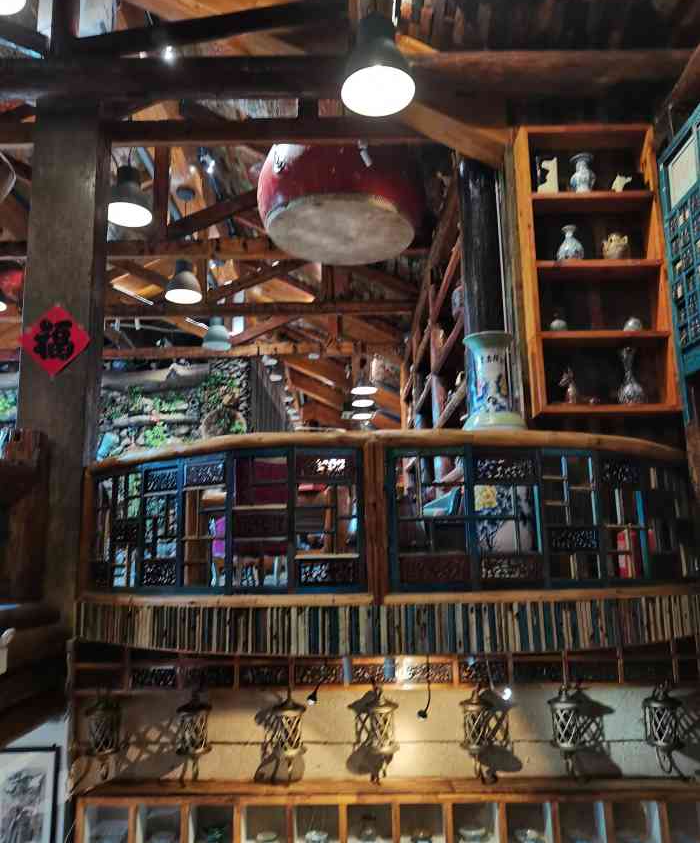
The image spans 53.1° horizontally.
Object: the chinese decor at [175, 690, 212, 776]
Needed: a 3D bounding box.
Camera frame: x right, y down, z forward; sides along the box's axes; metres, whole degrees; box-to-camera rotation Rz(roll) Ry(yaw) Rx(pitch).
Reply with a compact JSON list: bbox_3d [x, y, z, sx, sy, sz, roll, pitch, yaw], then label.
[{"bbox_3d":[-0.960,1.925,4.311,0.210,0.500,0.210,-1,-11,0],"label":"chinese decor"}]

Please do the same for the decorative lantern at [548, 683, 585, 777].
[{"bbox_3d":[1.333,1.901,4.307,0.235,0.530,0.259,-1,-11,0],"label":"decorative lantern"}]

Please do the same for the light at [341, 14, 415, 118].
[{"bbox_3d":[0.145,-1.970,3.827,0.400,0.390,0.400,-1,-11,0],"label":"light"}]

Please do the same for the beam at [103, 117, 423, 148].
[{"bbox_3d":[-0.600,-2.215,5.354,2.500,0.170,0.140,-1,-11,0],"label":"beam"}]

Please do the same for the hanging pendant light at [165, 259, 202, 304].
[{"bbox_3d":[-1.634,-1.388,6.900,0.360,0.370,0.360,-1,-11,0],"label":"hanging pendant light"}]

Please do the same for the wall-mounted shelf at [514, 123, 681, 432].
[{"bbox_3d":[1.784,-1.090,5.122,0.919,2.158,0.330,-1,-11,0],"label":"wall-mounted shelf"}]

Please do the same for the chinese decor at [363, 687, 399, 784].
[{"bbox_3d":[0.194,1.924,4.308,0.210,0.570,0.210,-1,-11,0],"label":"chinese decor"}]

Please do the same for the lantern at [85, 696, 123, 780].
[{"bbox_3d":[-1.515,1.949,4.309,0.210,0.500,0.210,-1,-11,0],"label":"lantern"}]

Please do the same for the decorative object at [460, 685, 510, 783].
[{"bbox_3d":[0.795,1.919,4.305,0.235,0.541,0.259,-1,-11,0],"label":"decorative object"}]

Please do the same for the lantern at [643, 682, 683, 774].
[{"bbox_3d":[1.921,1.883,4.308,0.235,0.519,0.259,-1,-11,0],"label":"lantern"}]

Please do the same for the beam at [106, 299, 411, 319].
[{"bbox_3d":[-1.131,-1.398,8.747,3.970,0.180,0.170,-1,-11,0],"label":"beam"}]

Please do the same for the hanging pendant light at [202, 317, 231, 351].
[{"bbox_3d":[-1.853,-1.246,9.790,0.400,0.400,0.400,-1,-11,0],"label":"hanging pendant light"}]

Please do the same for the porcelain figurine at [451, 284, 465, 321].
[{"bbox_3d":[0.952,-1.029,6.011,0.180,0.310,0.180,-1,-11,0],"label":"porcelain figurine"}]

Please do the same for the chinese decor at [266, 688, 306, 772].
[{"bbox_3d":[-0.382,1.908,4.313,0.210,0.500,0.210,-1,-11,0],"label":"chinese decor"}]

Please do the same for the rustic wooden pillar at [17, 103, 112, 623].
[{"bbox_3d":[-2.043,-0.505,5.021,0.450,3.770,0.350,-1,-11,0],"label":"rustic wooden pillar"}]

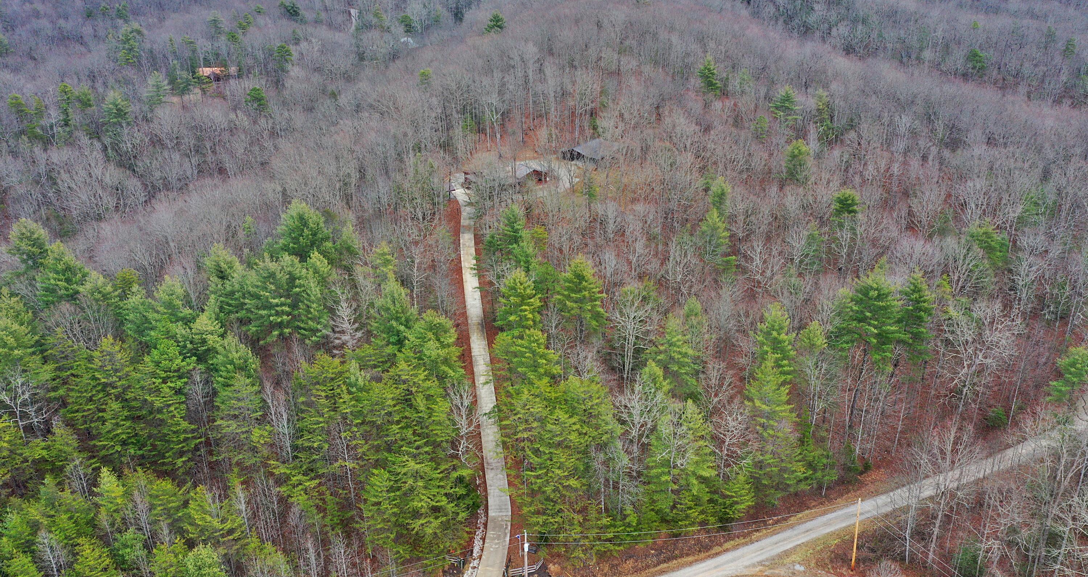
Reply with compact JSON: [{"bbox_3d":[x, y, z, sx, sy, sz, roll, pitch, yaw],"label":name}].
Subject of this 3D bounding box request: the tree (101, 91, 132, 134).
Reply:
[{"bbox_3d":[-165.310,-67.900,328.600,10.800,18.500,10.800,-11,25,-24],"label":"tree"}]

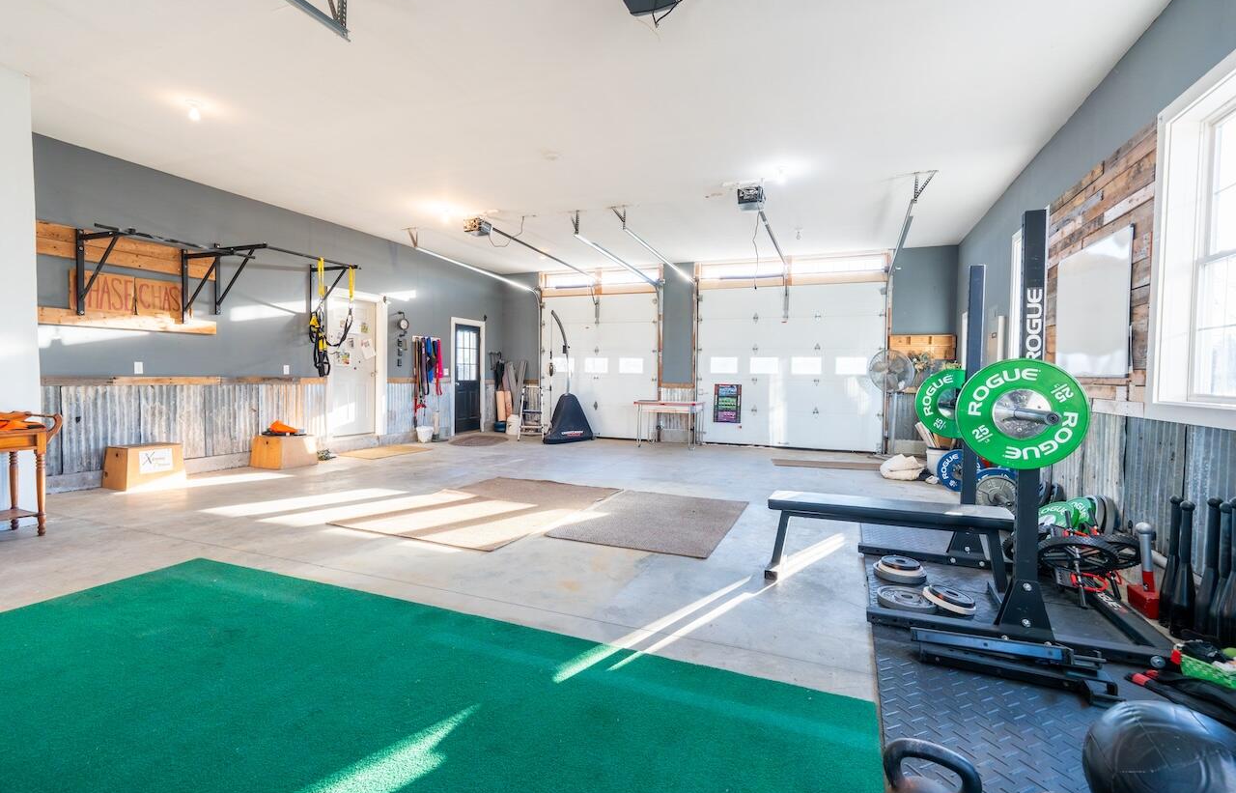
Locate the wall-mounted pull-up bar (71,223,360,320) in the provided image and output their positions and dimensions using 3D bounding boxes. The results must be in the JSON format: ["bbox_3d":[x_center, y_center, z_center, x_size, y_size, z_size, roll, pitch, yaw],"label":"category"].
[{"bbox_3d":[-4.239,-1.258,6.080,0.876,0.926,2.788,2,2,22],"label":"wall-mounted pull-up bar"}]

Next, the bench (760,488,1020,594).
[{"bbox_3d":[1.480,0.826,3.081,1.230,0.435,0.410,1,2,22],"label":"bench"}]

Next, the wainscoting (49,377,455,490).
[{"bbox_3d":[-4.114,0.282,7.518,0.080,1.075,5.560,1,2,22],"label":"wainscoting"}]

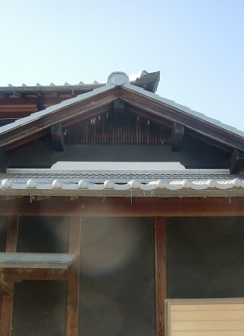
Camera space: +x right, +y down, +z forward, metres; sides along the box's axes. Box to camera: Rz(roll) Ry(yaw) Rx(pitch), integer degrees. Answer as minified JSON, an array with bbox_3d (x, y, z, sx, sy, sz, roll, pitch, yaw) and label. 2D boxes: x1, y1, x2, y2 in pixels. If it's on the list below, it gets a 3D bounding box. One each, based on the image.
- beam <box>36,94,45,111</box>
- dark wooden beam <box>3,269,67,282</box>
[{"bbox_3d":[-1.550,-1.170,9.530,0.120,0.190,0.550,0,-21,0],"label":"beam"},{"bbox_3d":[-0.935,1.165,5.340,0.700,0.150,0.110,0,-21,0],"label":"dark wooden beam"}]

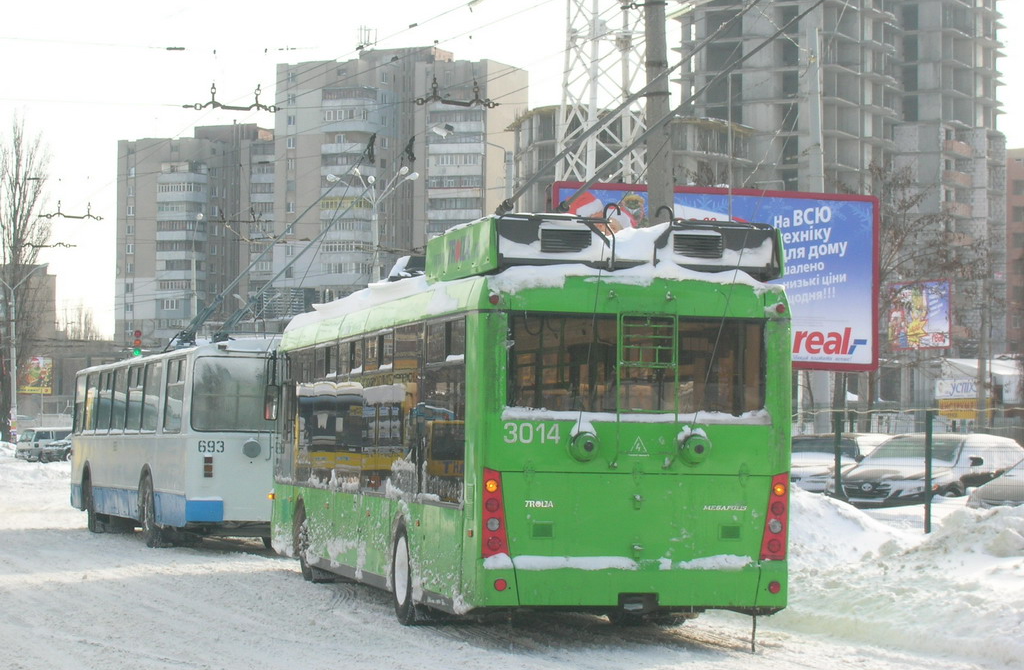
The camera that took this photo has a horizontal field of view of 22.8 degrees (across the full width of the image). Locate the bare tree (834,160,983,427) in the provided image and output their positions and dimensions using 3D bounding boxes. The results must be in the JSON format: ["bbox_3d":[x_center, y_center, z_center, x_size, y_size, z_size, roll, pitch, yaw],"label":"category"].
[{"bbox_3d":[9.976,-0.102,64.062,3.700,8.670,3.700,1,-2,0],"label":"bare tree"}]

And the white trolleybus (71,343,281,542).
[{"bbox_3d":[-4.999,1.743,40.767,2.500,3.080,11.800,1,-2,-18],"label":"white trolleybus"}]

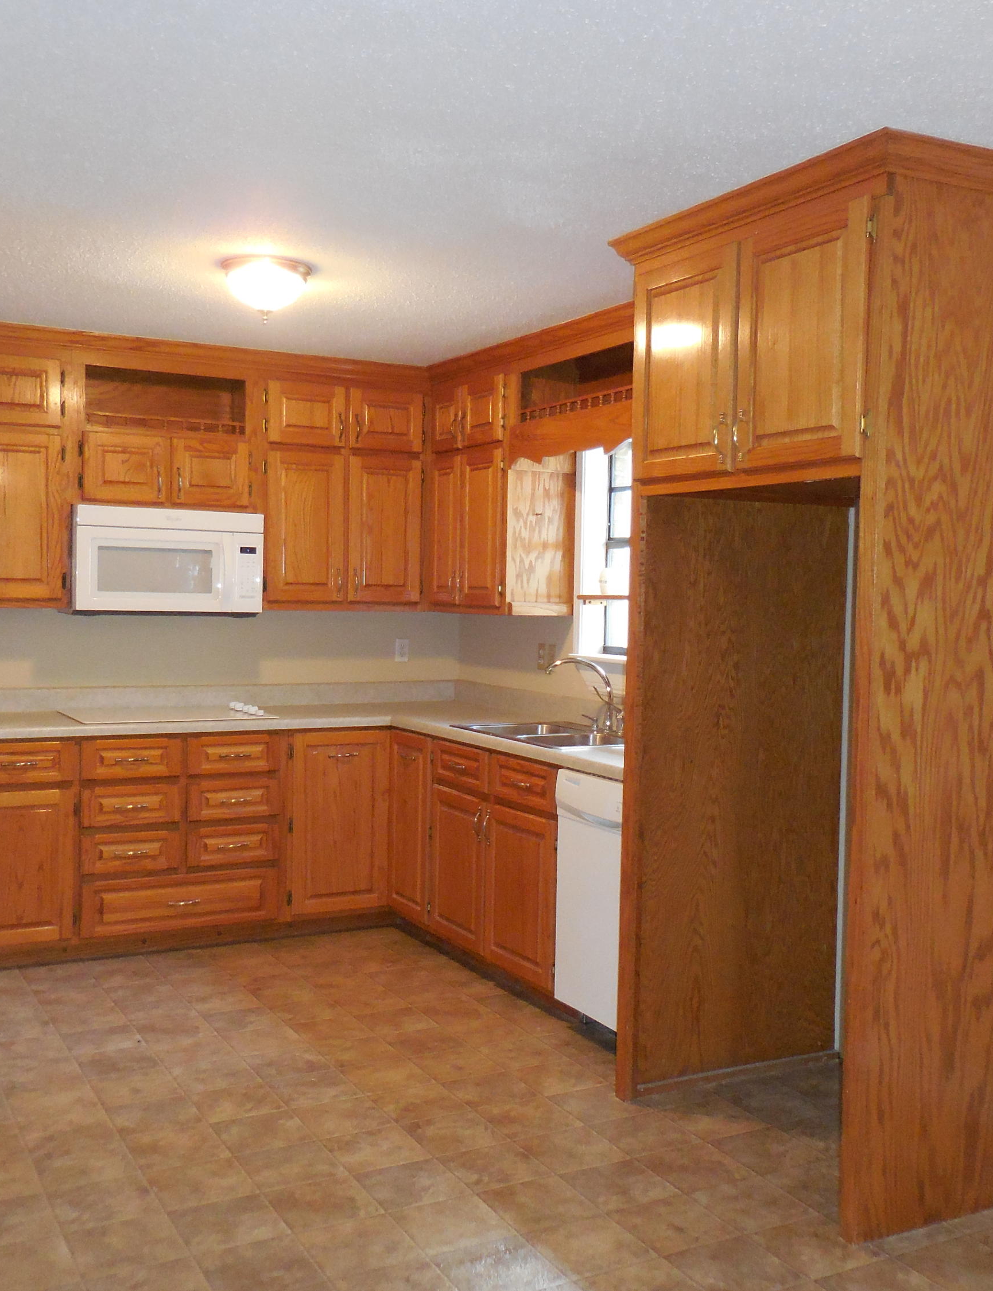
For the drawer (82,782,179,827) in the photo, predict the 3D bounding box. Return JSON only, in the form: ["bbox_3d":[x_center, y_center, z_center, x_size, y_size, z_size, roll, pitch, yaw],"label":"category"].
[{"bbox_3d":[-1.516,0.611,5.021,0.372,0.159,0.450,0,3,-29],"label":"drawer"}]

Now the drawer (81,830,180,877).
[{"bbox_3d":[-1.505,0.797,5.026,0.367,0.152,0.420,0,3,-24],"label":"drawer"}]

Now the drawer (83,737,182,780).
[{"bbox_3d":[-1.492,0.426,4.974,0.367,0.154,0.380,0,3,-27],"label":"drawer"}]

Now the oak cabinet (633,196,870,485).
[{"bbox_3d":[0.904,-0.725,3.293,0.720,0.640,0.900,0,3,-29],"label":"oak cabinet"}]

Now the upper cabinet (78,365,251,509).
[{"bbox_3d":[-1.416,-0.855,5.244,0.683,0.553,0.330,0,3,-27],"label":"upper cabinet"}]

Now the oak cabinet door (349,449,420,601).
[{"bbox_3d":[-0.496,-0.511,5.548,0.342,0.637,0.025,0,3,-25],"label":"oak cabinet door"}]

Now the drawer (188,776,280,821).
[{"bbox_3d":[-1.136,0.609,5.184,0.360,0.153,0.420,0,3,-24],"label":"drawer"}]

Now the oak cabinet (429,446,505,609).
[{"bbox_3d":[-0.009,-0.497,5.412,0.330,0.655,0.670,0,3,-29],"label":"oak cabinet"}]

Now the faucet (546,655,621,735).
[{"bbox_3d":[0.323,0.193,4.726,0.325,0.293,0.210,0,3,-29],"label":"faucet"}]

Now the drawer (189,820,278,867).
[{"bbox_3d":[-1.142,0.794,5.168,0.366,0.161,0.380,0,3,-27],"label":"drawer"}]

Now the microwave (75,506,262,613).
[{"bbox_3d":[-1.395,-0.349,5.221,0.755,0.416,0.400,0,3,-24],"label":"microwave"}]

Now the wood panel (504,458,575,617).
[{"bbox_3d":[0.176,-0.471,5.034,0.310,0.700,0.025,0,3,-30],"label":"wood panel"}]

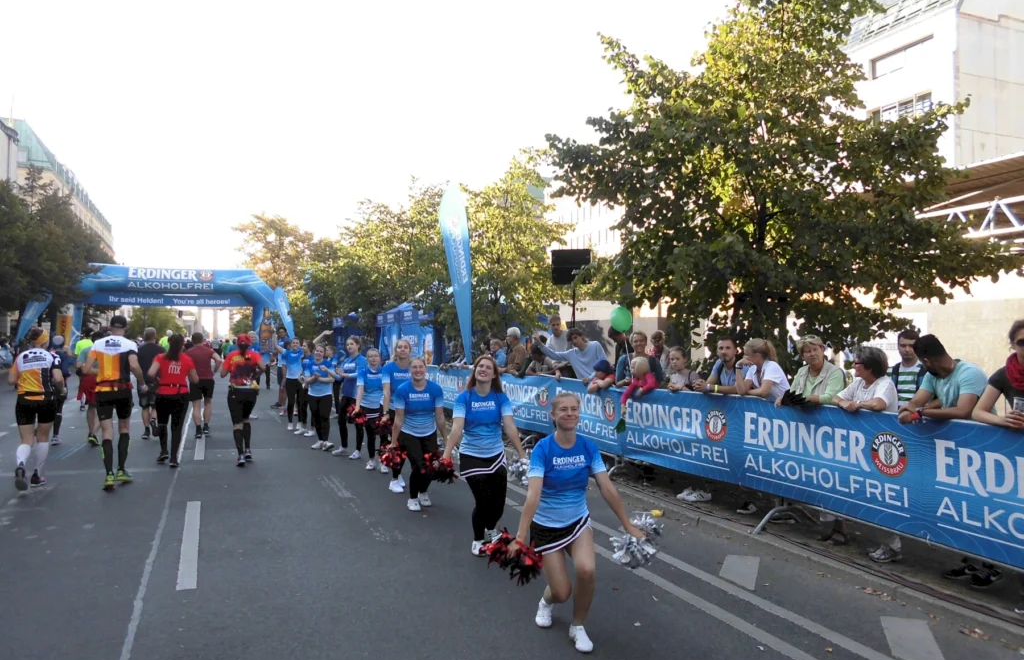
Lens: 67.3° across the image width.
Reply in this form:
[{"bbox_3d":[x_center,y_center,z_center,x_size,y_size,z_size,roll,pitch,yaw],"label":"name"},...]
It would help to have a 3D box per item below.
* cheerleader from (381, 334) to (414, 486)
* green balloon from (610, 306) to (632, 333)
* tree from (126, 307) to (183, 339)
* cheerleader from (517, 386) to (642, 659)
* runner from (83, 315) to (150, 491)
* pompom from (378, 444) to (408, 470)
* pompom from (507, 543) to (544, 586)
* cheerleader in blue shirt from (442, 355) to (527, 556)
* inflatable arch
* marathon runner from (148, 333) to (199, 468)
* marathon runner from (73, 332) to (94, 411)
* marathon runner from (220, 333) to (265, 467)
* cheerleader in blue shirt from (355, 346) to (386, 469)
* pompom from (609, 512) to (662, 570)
[{"bbox_3d":[-1.178,0.900,8.200,0.500,1.620,0.450,0,-1,-6],"label":"cheerleader"},{"bbox_3d":[1.167,-0.112,8.200,0.235,0.280,0.235,1,-1,0],"label":"green balloon"},{"bbox_3d":[-62.547,-0.563,135.063,9.500,8.800,9.000,1,-1,-22],"label":"tree"},{"bbox_3d":[0.353,0.993,4.101,0.680,1.318,0.620,1,-1,-1],"label":"cheerleader"},{"bbox_3d":[-4.377,0.766,8.487,0.640,1.865,0.550,1,-1,-22],"label":"runner"},{"bbox_3d":[-1.119,1.184,7.200,0.260,0.240,0.250,1,-1,-6],"label":"pompom"},{"bbox_3d":[0.072,1.250,4.100,0.210,0.235,0.210,0,-1,0],"label":"pompom"},{"bbox_3d":[-0.210,0.930,5.880,0.650,1.510,0.520,0,-1,-2],"label":"cheerleader in blue shirt"},{"bbox_3d":[-17.232,-0.427,38.873,10.286,5.300,1.400,1,-1,-22],"label":"inflatable arch"},{"bbox_3d":[-4.313,0.883,9.800,0.590,1.680,0.460,0,-1,-22],"label":"marathon runner"},{"bbox_3d":[-9.190,0.939,16.587,0.520,1.771,0.480,1,-1,-22],"label":"marathon runner"},{"bbox_3d":[-3.452,0.898,9.850,0.550,1.650,0.480,0,-1,-22],"label":"marathon runner"},{"bbox_3d":[-1.802,0.993,9.733,0.460,1.517,0.420,1,-1,-7],"label":"cheerleader in blue shirt"},{"bbox_3d":[0.639,1.094,3.980,0.270,0.280,0.260,1,-1,-6],"label":"pompom"}]

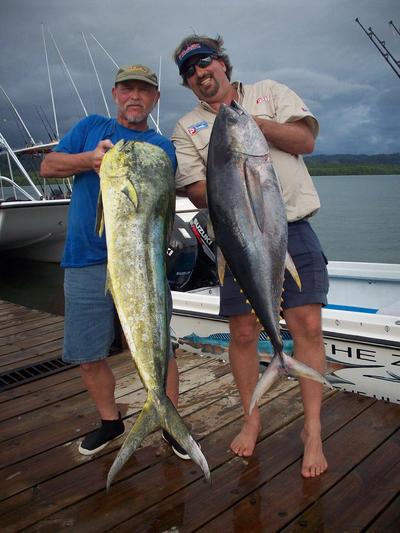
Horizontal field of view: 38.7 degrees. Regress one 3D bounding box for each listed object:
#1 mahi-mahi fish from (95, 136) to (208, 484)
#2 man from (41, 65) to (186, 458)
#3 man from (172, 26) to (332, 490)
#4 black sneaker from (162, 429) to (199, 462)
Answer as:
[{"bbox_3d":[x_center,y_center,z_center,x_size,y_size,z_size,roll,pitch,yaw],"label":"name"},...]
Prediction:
[{"bbox_3d":[-0.188,0.208,2.158,0.400,1.333,0.170,-1,7,12],"label":"mahi-mahi fish"},{"bbox_3d":[-0.335,0.004,2.480,0.640,1.715,0.470,-2,9,-4],"label":"man"},{"bbox_3d":[0.234,-0.052,2.443,0.640,1.810,0.500,1,9,14],"label":"man"},{"bbox_3d":[-0.081,0.780,2.669,0.110,0.110,0.285,-6,10,-28],"label":"black sneaker"}]

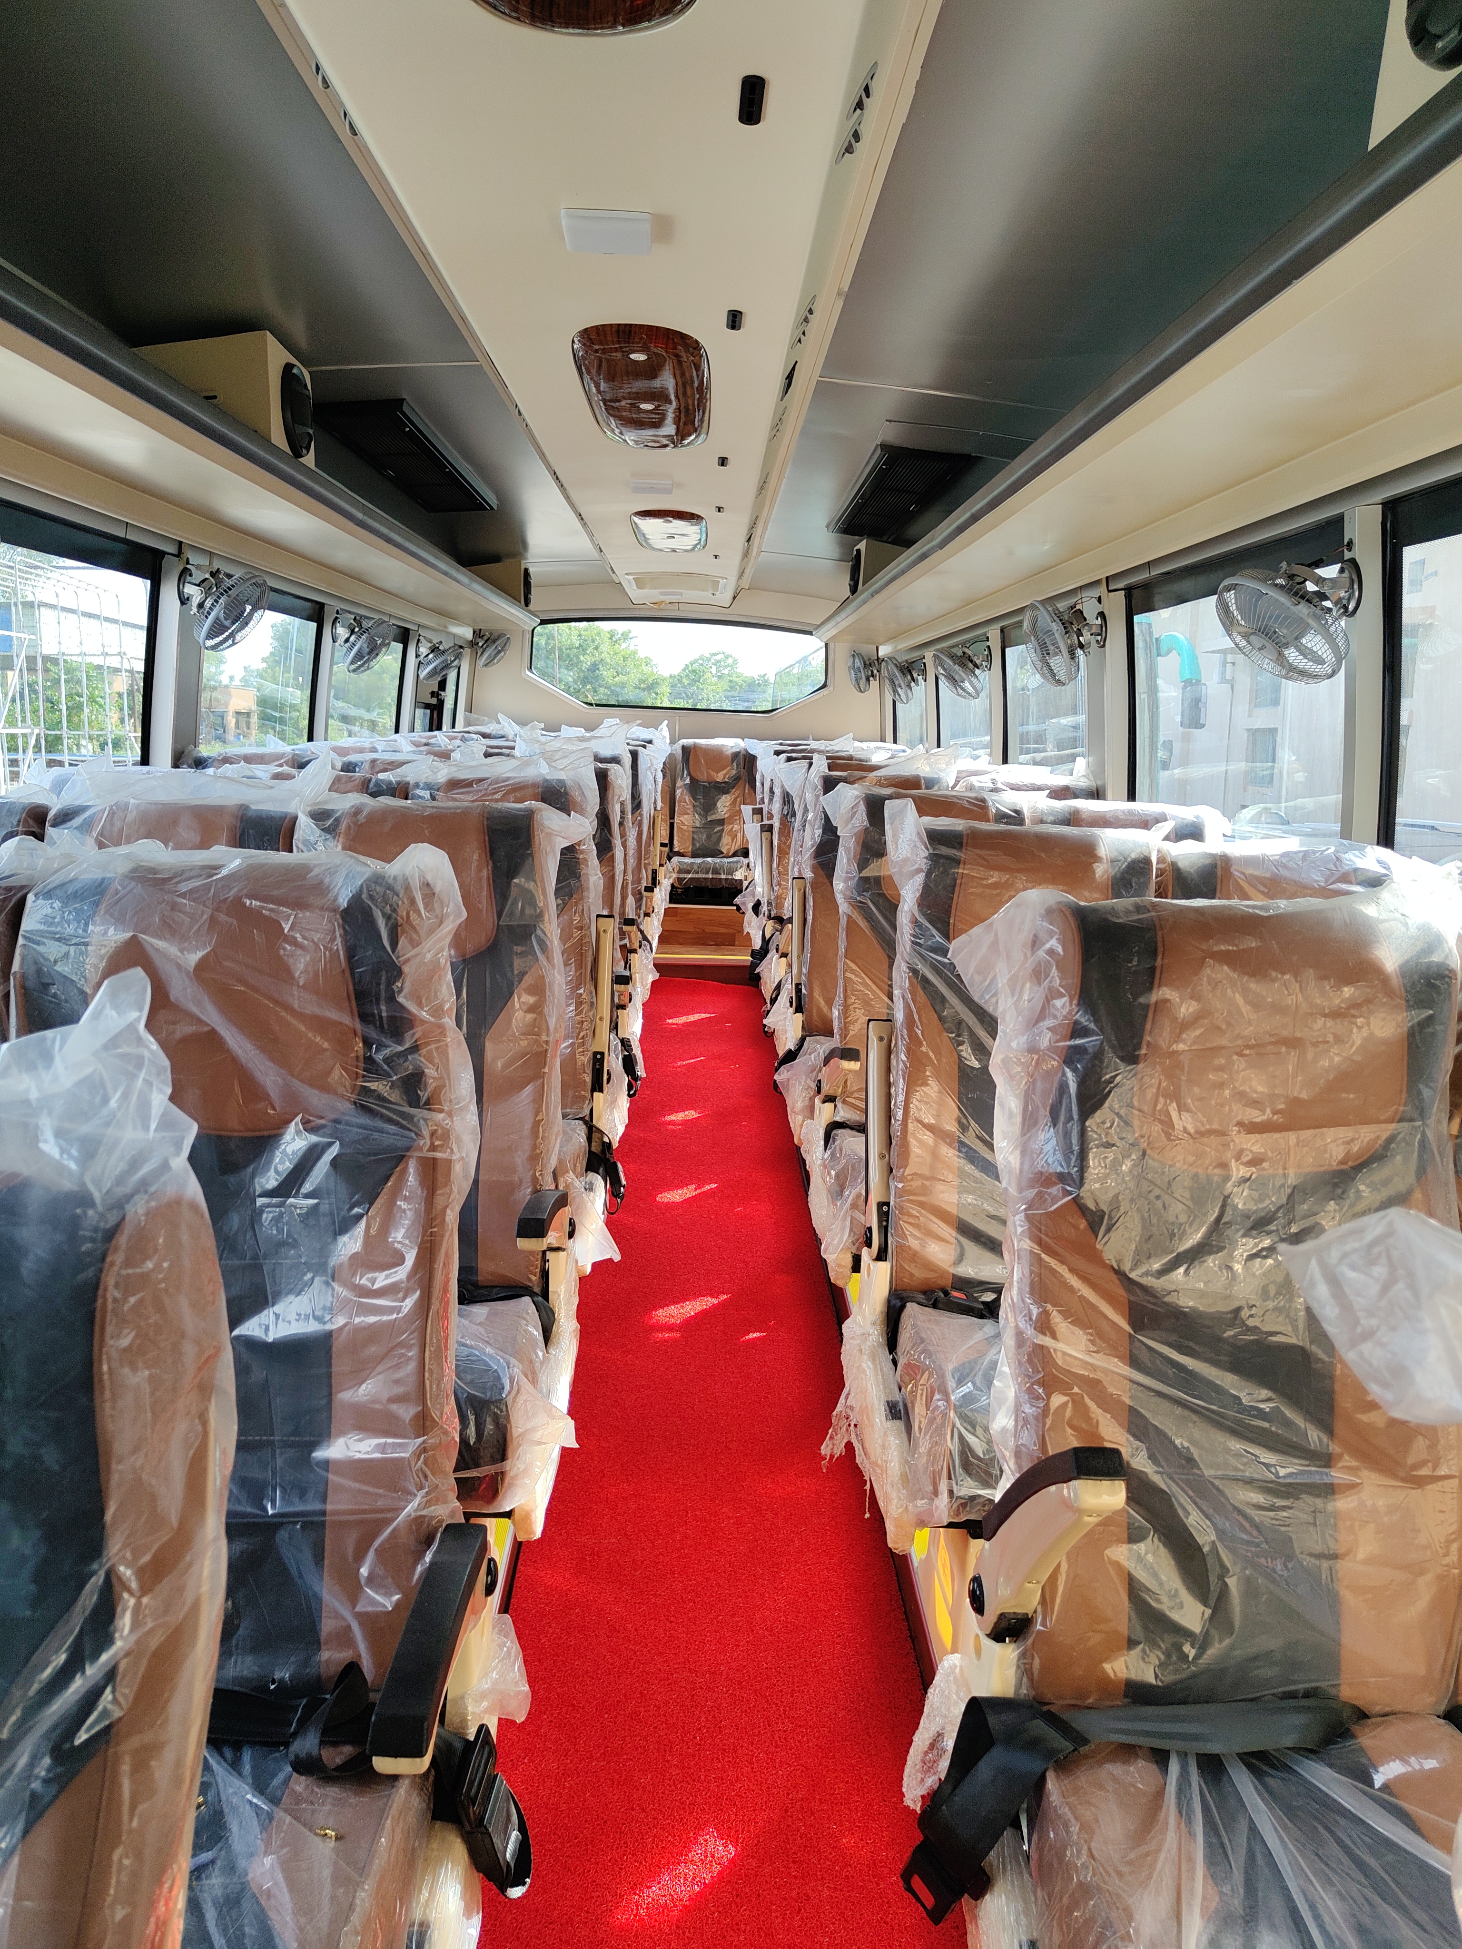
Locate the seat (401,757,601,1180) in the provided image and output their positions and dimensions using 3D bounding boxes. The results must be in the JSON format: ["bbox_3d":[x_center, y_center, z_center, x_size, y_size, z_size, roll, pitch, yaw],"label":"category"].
[{"bbox_3d":[-0.515,0.152,2.745,0.430,1.040,0.720,1,11,-1],"label":"seat"}]

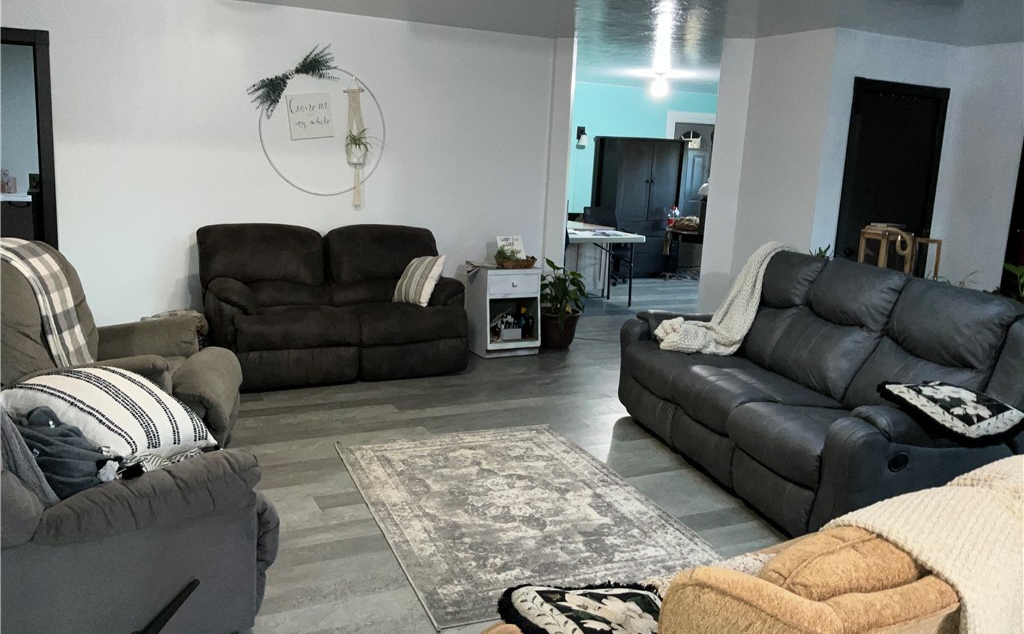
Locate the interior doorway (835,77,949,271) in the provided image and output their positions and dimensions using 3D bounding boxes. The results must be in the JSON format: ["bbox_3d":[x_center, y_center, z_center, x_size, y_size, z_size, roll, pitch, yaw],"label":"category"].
[{"bbox_3d":[2.684,-0.588,6.246,0.950,2.140,0.120,-3,12,-26],"label":"interior doorway"}]

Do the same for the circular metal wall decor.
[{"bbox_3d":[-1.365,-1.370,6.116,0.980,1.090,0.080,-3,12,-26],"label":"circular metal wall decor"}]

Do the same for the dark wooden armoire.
[{"bbox_3d":[1.627,-1.442,11.315,1.050,1.770,0.660,-3,12,-26],"label":"dark wooden armoire"}]

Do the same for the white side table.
[{"bbox_3d":[-0.077,-0.069,6.702,0.470,0.680,0.450,-3,12,-26],"label":"white side table"}]

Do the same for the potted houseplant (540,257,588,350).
[{"bbox_3d":[0.359,-0.126,6.945,0.460,0.740,0.460,3,11,-1],"label":"potted houseplant"}]

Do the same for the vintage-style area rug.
[{"bbox_3d":[-0.014,0.823,3.898,1.220,0.012,1.830,-2,12,-22],"label":"vintage-style area rug"}]

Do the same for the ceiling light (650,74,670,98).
[{"bbox_3d":[1.611,-2.528,9.349,0.200,0.230,0.200,3,11,-1],"label":"ceiling light"}]

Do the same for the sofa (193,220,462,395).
[{"bbox_3d":[-1.228,-0.130,5.939,1.650,0.980,0.940,-4,13,-30],"label":"sofa"}]

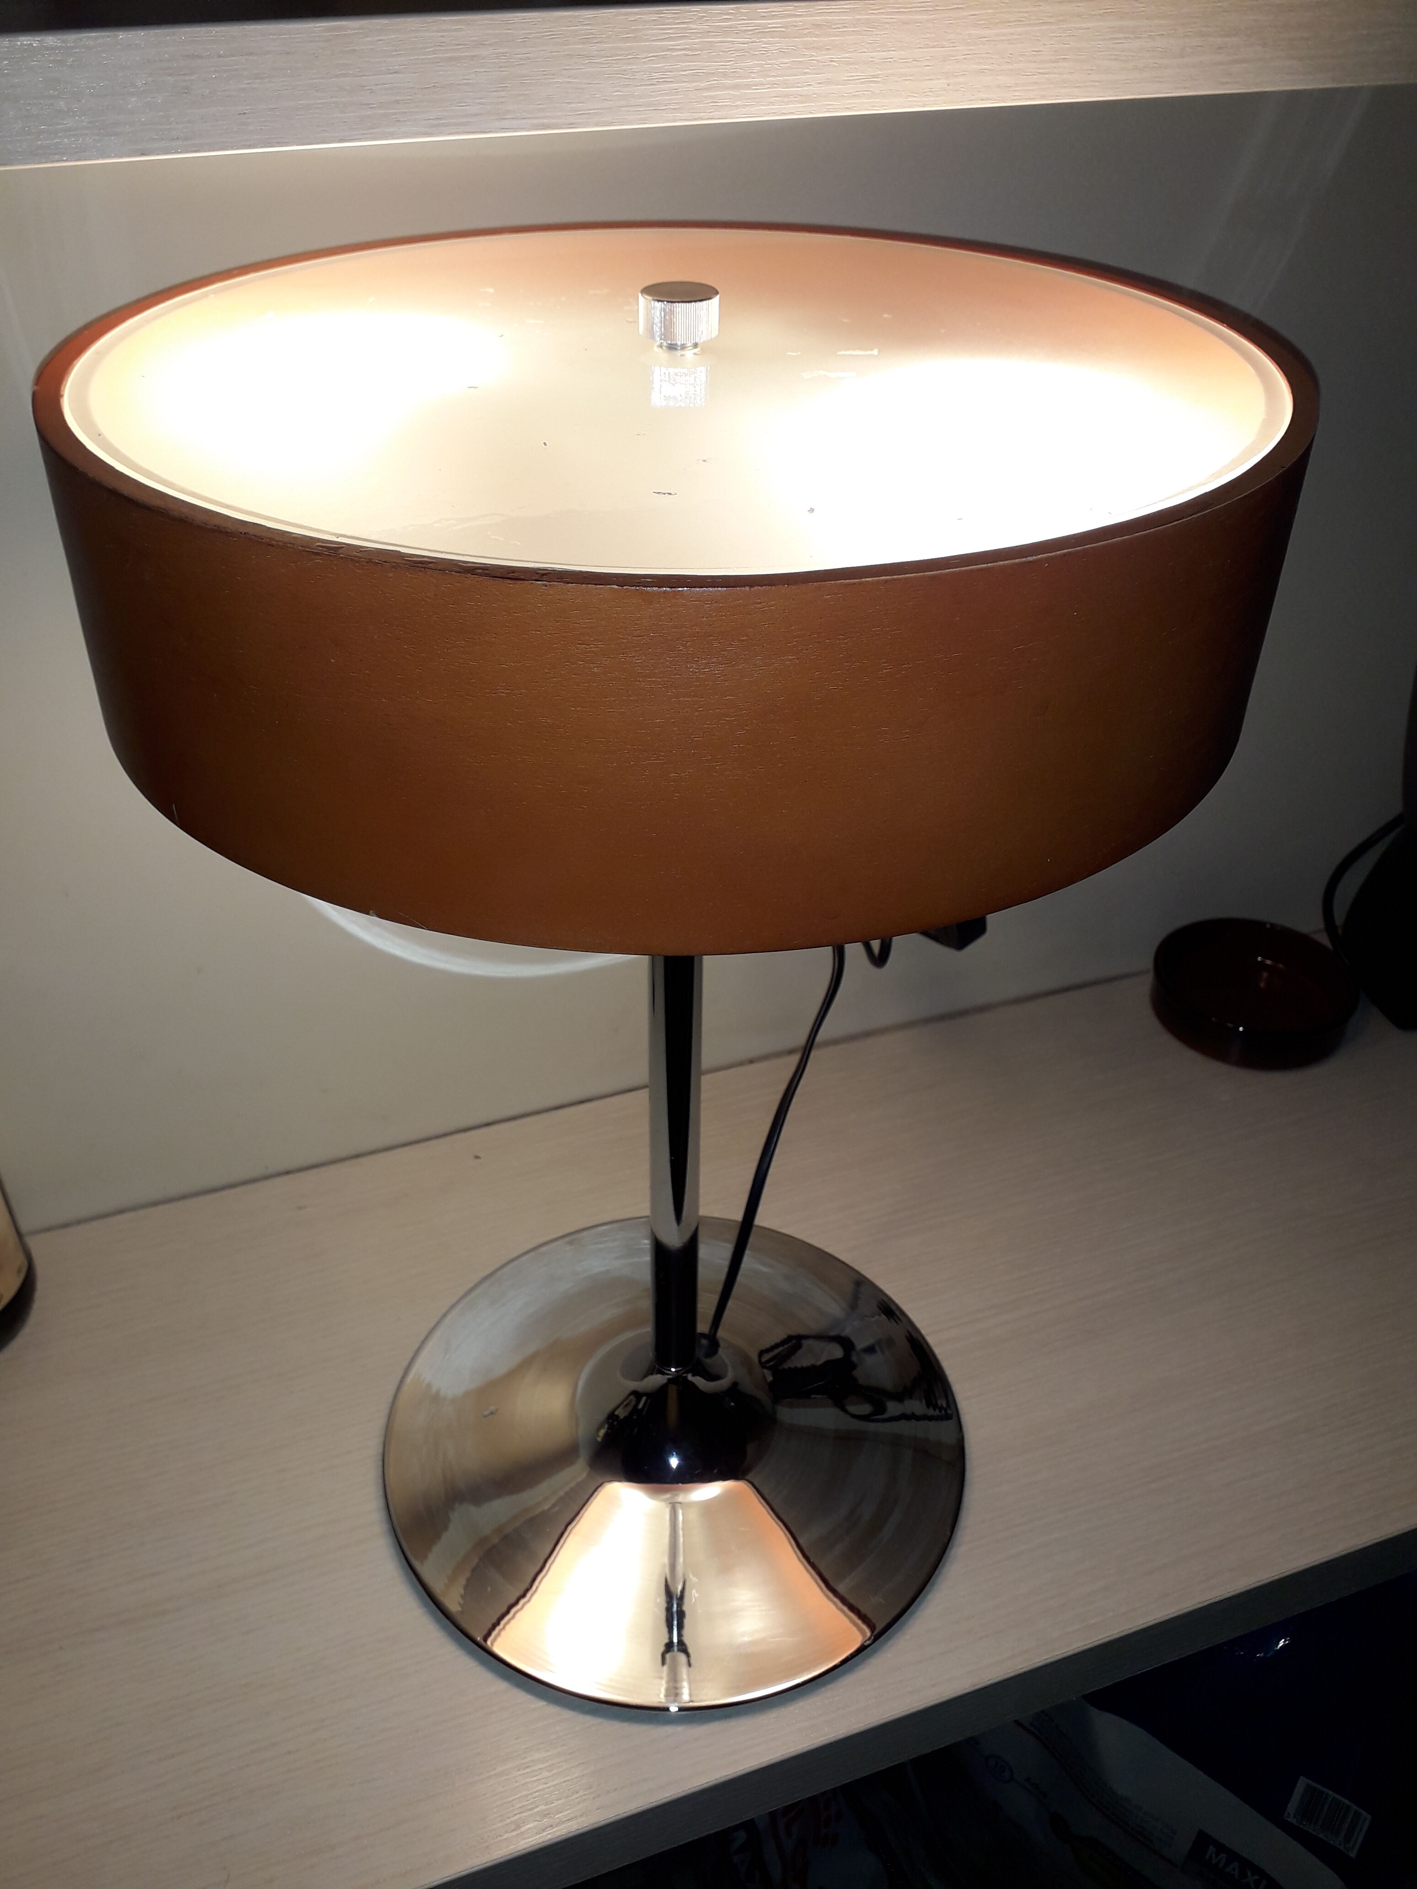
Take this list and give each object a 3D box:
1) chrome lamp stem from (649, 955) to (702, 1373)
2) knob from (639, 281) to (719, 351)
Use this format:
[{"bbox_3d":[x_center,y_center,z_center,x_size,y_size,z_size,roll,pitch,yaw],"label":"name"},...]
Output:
[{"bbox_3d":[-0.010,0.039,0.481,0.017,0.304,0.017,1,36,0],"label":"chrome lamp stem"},{"bbox_3d":[-0.007,-0.146,0.345,0.018,0.012,0.018,1,36,0],"label":"knob"}]

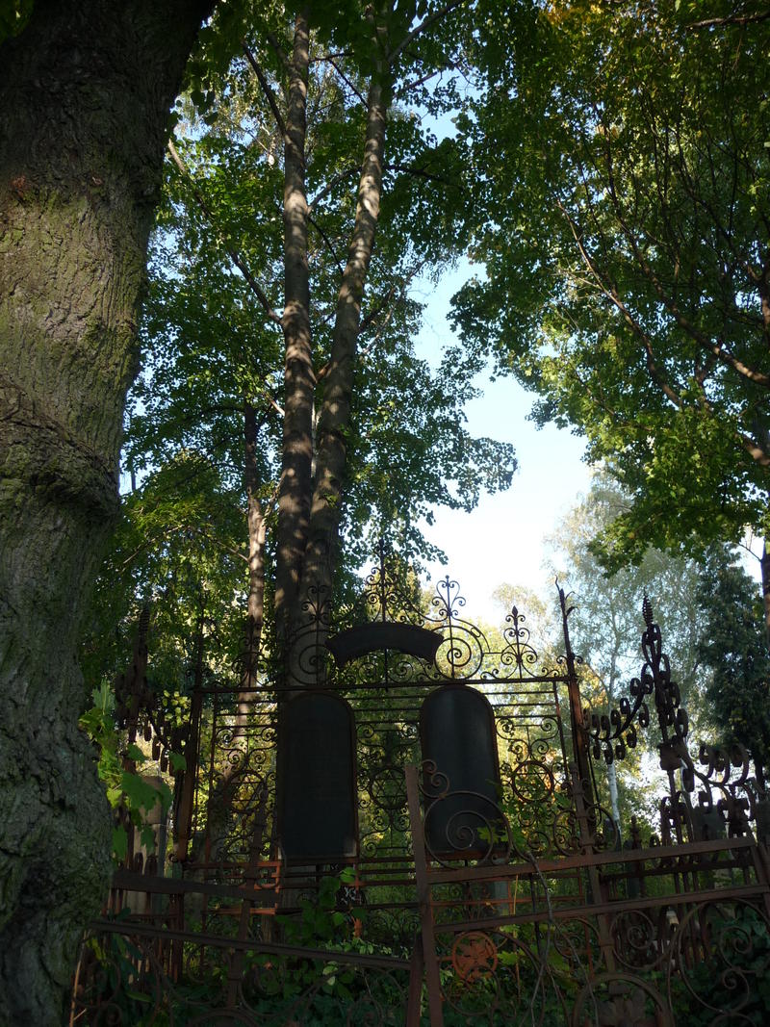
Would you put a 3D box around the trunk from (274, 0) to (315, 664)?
[{"bbox_3d":[-1.212,-3.464,11.724,0.390,11.190,0.390,-2,-25,0],"label":"trunk"}]

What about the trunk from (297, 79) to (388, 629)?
[{"bbox_3d":[-0.456,-2.768,11.393,0.410,9.230,0.410,4,-24,2],"label":"trunk"}]

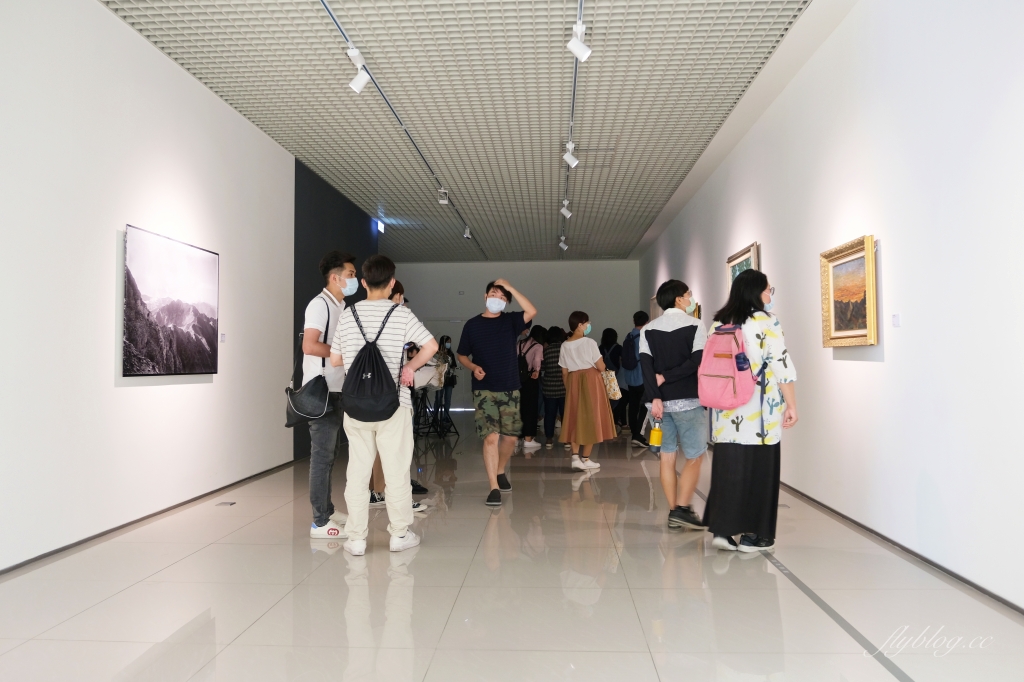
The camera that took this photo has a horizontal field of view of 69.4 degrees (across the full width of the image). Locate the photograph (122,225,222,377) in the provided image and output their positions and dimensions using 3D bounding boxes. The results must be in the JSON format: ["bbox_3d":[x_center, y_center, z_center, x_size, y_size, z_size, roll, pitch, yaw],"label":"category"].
[{"bbox_3d":[-2.537,-0.248,5.561,0.036,1.010,1.360,0,-2,3],"label":"photograph"}]

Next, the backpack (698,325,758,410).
[{"bbox_3d":[1.204,0.150,4.178,0.200,0.455,0.290,1,-2,-39],"label":"backpack"}]

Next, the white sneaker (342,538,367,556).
[{"bbox_3d":[-0.921,1.169,4.335,0.108,0.108,0.285,0,-2,-19],"label":"white sneaker"}]

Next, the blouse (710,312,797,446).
[{"bbox_3d":[1.407,0.212,4.355,0.370,0.770,0.510,1,-2,-39],"label":"blouse"}]

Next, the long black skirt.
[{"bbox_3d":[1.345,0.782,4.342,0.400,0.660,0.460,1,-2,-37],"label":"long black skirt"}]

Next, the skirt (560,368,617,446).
[{"bbox_3d":[0.788,0.670,7.722,0.570,0.790,0.500,-2,-2,43],"label":"skirt"}]

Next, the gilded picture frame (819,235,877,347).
[{"bbox_3d":[2.218,-0.297,4.895,0.060,0.672,0.756,-1,-2,3],"label":"gilded picture frame"}]

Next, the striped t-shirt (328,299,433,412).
[{"bbox_3d":[-0.768,0.075,4.429,0.580,0.640,0.330,0,-2,-2],"label":"striped t-shirt"}]

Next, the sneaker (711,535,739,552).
[{"bbox_3d":[1.231,1.151,4.267,0.250,0.110,0.095,1,-2,-37],"label":"sneaker"}]

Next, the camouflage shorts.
[{"bbox_3d":[-0.112,0.561,6.102,0.410,0.440,0.330,0,-2,5],"label":"camouflage shorts"}]

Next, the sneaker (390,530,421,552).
[{"bbox_3d":[-0.631,1.168,4.394,0.108,0.112,0.280,-1,-2,26],"label":"sneaker"}]

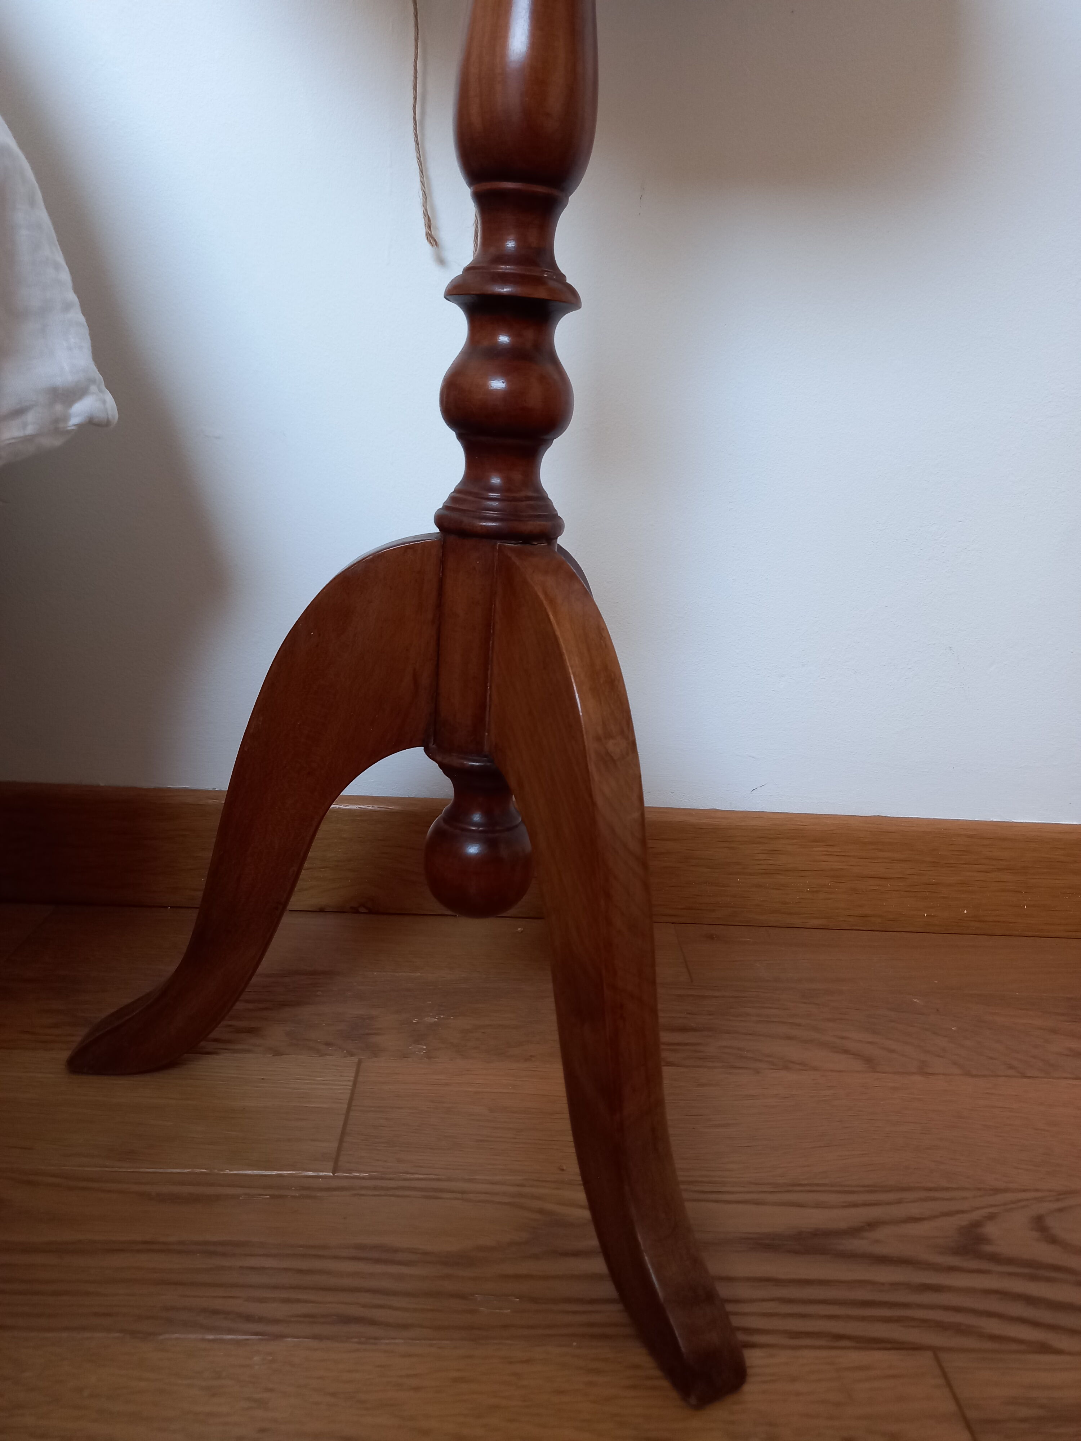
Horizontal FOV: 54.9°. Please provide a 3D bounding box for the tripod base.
[{"bbox_3d":[-0.075,0.053,0.498,0.318,0.286,0.367,2,17,-2],"label":"tripod base"}]

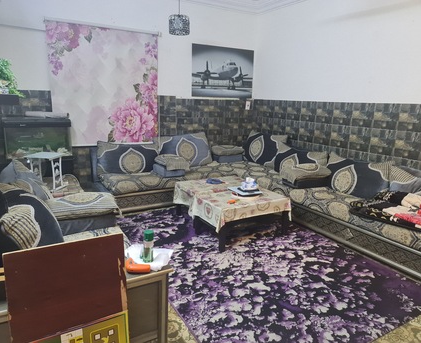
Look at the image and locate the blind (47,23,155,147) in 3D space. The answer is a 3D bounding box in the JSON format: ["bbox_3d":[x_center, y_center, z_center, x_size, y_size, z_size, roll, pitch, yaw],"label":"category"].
[{"bbox_3d":[-1.370,-1.135,4.471,1.461,1.572,0.070,-6,14,-31],"label":"blind"}]

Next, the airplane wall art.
[{"bbox_3d":[0.227,-1.611,5.389,1.188,0.783,0.028,-6,14,-31],"label":"airplane wall art"}]

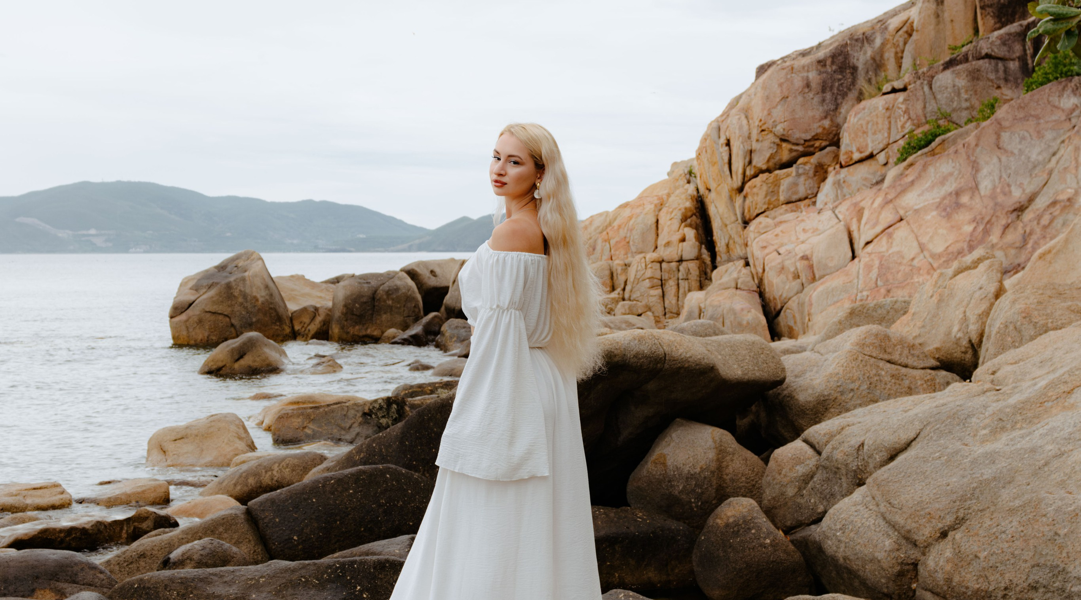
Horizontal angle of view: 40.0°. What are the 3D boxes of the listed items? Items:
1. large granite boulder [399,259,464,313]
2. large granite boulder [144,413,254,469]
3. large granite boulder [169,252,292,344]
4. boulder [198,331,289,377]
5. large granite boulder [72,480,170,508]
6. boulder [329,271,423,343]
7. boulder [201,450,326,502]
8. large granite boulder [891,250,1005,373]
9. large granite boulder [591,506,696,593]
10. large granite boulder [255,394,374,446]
[{"bbox_3d":[-2.963,-0.305,39.500,1.950,1.582,1.800,0,2,0],"label":"large granite boulder"},{"bbox_3d":[-3.656,1.540,16.000,1.180,0.600,0.950,0,2,-13],"label":"large granite boulder"},{"bbox_3d":[-7.275,-0.021,34.900,2.850,2.309,2.400,0,2,0],"label":"large granite boulder"},{"bbox_3d":[-5.346,0.959,26.800,1.620,0.809,1.350,0,2,0],"label":"boulder"},{"bbox_3d":[-3.773,1.766,13.450,0.900,0.230,0.720,0,2,-16],"label":"large granite boulder"},{"bbox_3d":[-4.078,0.166,36.800,2.350,1.813,2.100,0,2,0],"label":"boulder"},{"bbox_3d":[-2.539,1.592,13.600,1.200,0.408,0.850,0,2,0],"label":"boulder"},{"bbox_3d":[4.256,0.180,15.500,1.200,1.290,1.100,1,2,15],"label":"large granite boulder"},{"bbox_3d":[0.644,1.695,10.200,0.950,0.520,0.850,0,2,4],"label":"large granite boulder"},{"bbox_3d":[-2.732,1.473,18.100,1.450,0.560,1.250,0,2,-9],"label":"large granite boulder"}]

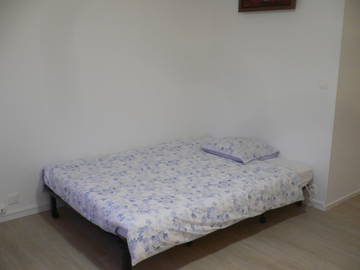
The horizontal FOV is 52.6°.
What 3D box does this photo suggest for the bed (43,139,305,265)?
[{"bbox_3d":[-0.003,0.417,3.184,1.924,0.265,1.404,-8,15,-39],"label":"bed"}]

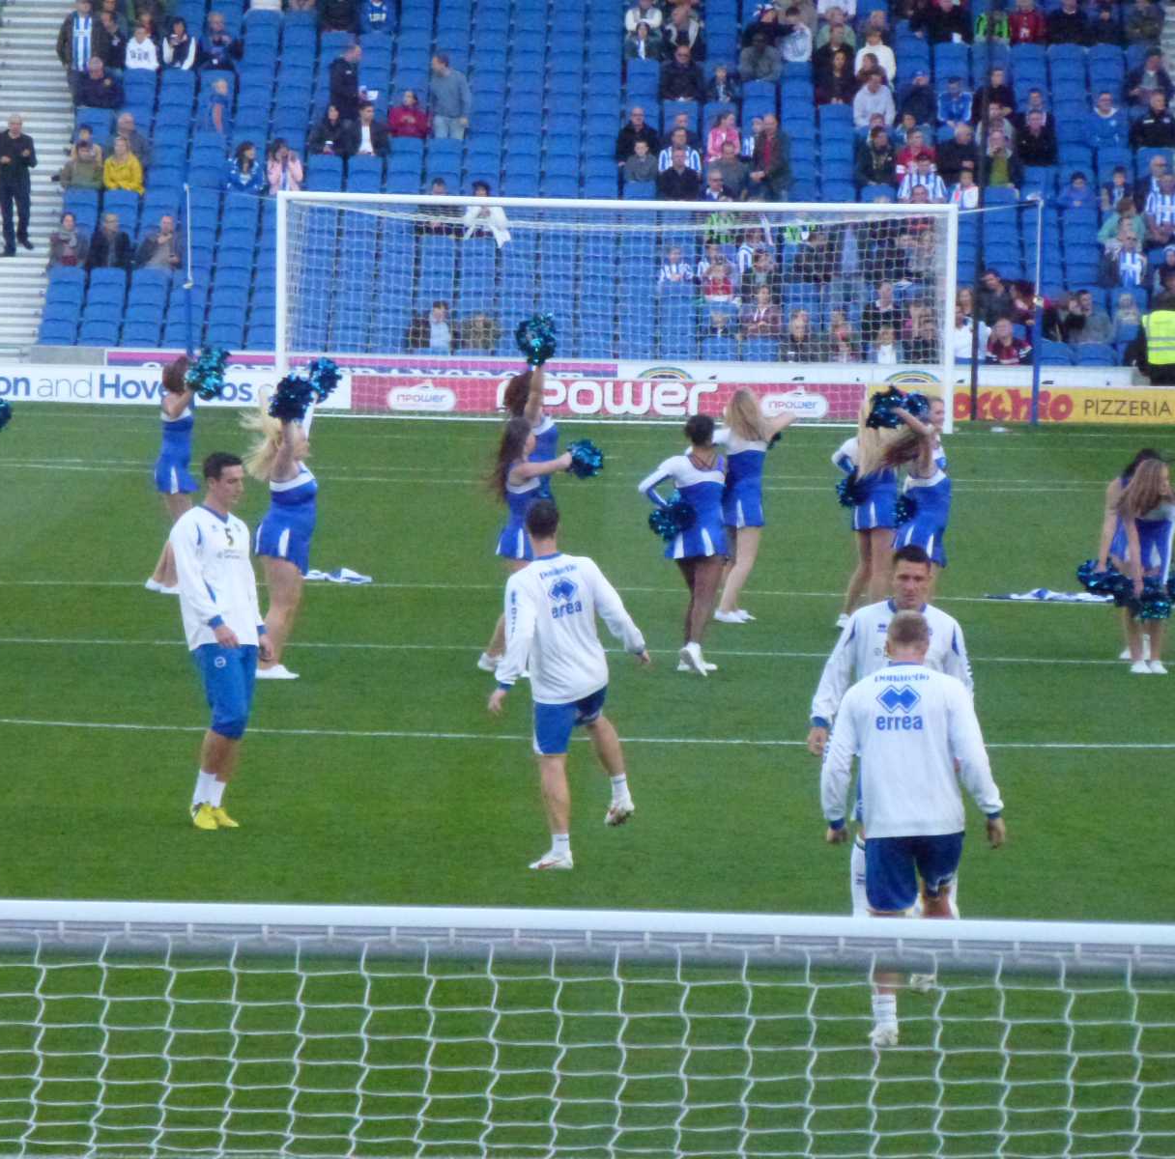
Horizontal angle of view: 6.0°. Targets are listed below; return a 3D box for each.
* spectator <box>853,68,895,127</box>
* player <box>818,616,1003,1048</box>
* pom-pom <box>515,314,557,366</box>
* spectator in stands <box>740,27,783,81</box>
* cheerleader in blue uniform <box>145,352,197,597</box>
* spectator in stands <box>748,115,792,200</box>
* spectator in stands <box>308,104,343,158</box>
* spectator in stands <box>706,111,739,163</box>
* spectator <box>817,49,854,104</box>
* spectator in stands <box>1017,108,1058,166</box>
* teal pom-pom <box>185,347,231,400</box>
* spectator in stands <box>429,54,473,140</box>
[{"bbox_3d":[3.668,-5.923,142.706,0.540,1.250,0.720,2,3,8],"label":"spectator"},{"bbox_3d":[1.320,1.009,45.000,0.740,1.770,0.620,1,3,0],"label":"player"},{"bbox_3d":[-0.358,-1.667,77.500,0.290,0.360,0.290,1,3,0],"label":"pom-pom"},{"bbox_3d":[2.231,-6.453,143.926,0.540,1.270,0.780,1,2,0],"label":"spectator in stands"},{"bbox_3d":[-2.954,-0.750,79.400,0.500,1.670,0.500,0,3,-32],"label":"cheerleader in blue uniform"},{"bbox_3d":[2.263,-4.950,138.000,0.540,1.670,0.420,2,3,24],"label":"spectator in stands"},{"bbox_3d":[-3.303,-5.341,139.969,0.480,1.250,0.750,1,3,0],"label":"spectator in stands"},{"bbox_3d":[1.690,-5.280,139.968,0.440,1.220,0.720,1,3,-6],"label":"spectator in stands"},{"bbox_3d":[3.159,-6.150,142.159,0.500,1.270,0.750,1,3,0],"label":"spectator"},{"bbox_3d":[5.696,-5.335,141.129,0.500,1.270,0.720,1,3,0],"label":"spectator in stands"},{"bbox_3d":[-2.698,-1.463,79.000,0.320,0.370,0.320,1,3,0],"label":"teal pom-pom"},{"bbox_3d":[-1.767,-5.851,142.022,0.520,1.700,0.400,3,3,32],"label":"spectator in stands"}]

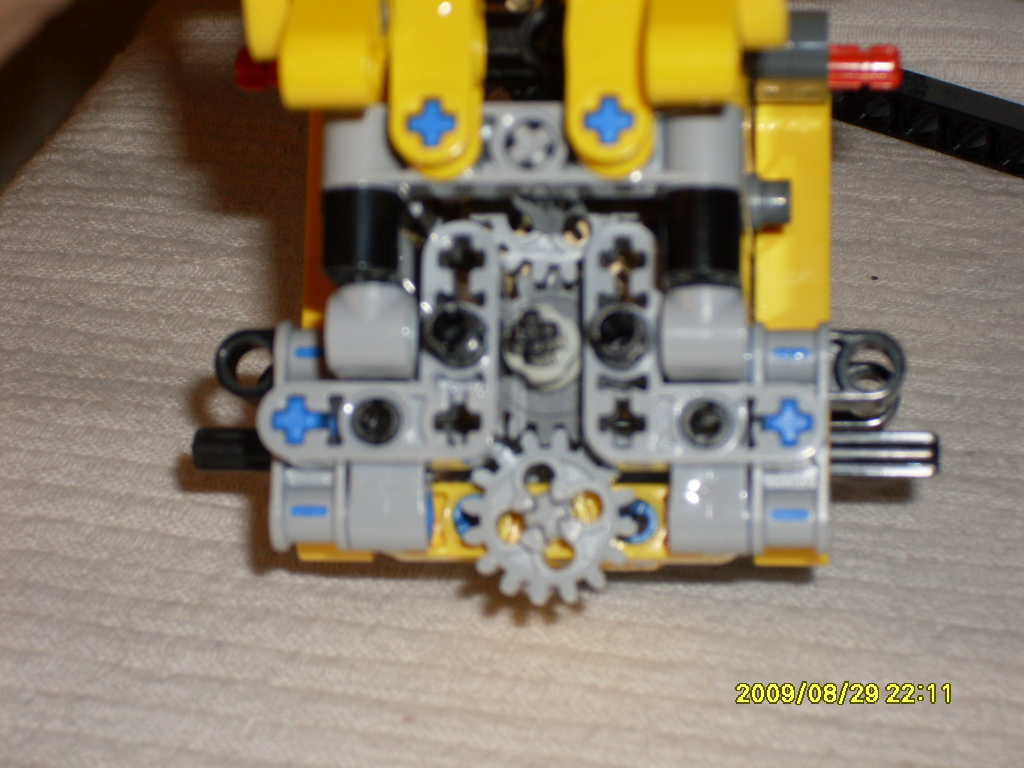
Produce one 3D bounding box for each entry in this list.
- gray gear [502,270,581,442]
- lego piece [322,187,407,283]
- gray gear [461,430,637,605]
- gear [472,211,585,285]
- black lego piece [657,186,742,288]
[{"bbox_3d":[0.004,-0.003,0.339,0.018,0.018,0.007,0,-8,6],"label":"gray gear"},{"bbox_3d":[-0.014,-0.014,0.318,0.007,0.008,0.007,0,-8,6],"label":"lego piece"},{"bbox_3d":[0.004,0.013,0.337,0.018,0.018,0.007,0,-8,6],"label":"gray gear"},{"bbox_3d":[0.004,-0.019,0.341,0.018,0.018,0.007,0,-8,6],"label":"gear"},{"bbox_3d":[0.018,-0.014,0.315,0.007,0.008,0.007,0,-8,6],"label":"black lego piece"}]

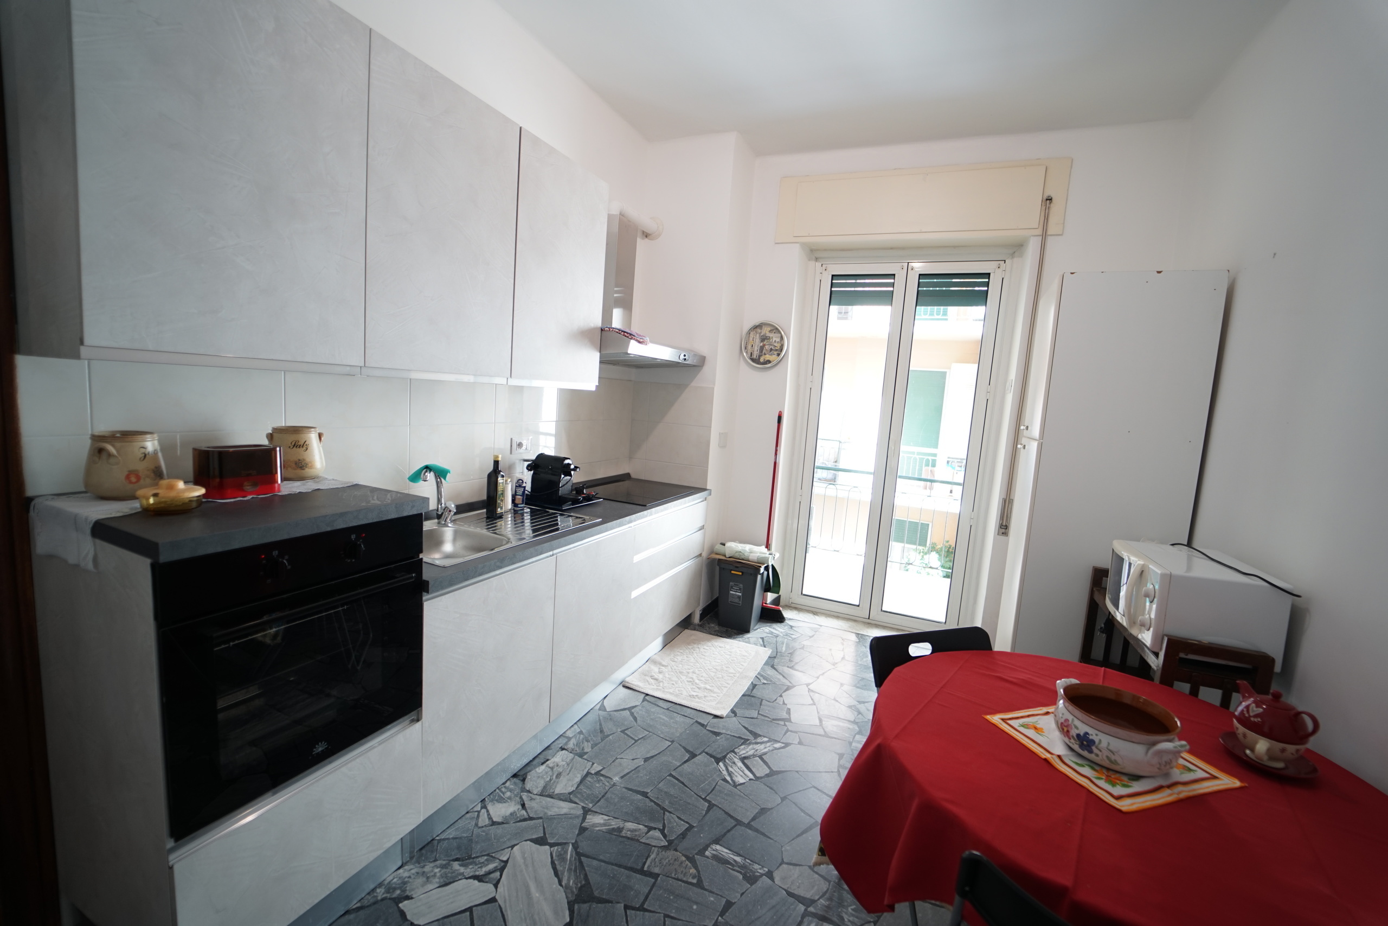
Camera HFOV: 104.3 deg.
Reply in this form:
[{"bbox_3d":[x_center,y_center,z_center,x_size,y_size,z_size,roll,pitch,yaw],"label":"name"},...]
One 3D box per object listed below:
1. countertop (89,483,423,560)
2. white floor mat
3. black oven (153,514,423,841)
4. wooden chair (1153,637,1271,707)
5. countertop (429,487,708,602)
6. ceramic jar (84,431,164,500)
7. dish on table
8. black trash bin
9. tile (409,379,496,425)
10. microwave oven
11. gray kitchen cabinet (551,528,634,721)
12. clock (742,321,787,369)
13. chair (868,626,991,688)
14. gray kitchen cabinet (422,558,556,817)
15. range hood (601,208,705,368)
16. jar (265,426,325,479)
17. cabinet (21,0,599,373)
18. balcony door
[{"bbox_3d":[-1.196,0.113,1.456,0.635,0.039,0.601,7,8,25],"label":"countertop"},{"bbox_3d":[0.044,1.129,3.012,0.553,0.015,0.810,7,7,24],"label":"white floor mat"},{"bbox_3d":[-1.144,0.424,1.411,0.570,0.600,0.597,7,7,24],"label":"black oven"},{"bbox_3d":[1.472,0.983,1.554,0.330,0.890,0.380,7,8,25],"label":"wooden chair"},{"bbox_3d":[-0.626,0.257,2.699,0.635,0.044,2.100,7,8,25],"label":"countertop"},{"bbox_3d":[-1.363,0.002,1.296,0.148,0.153,0.148,2,7,-17],"label":"ceramic jar"},{"bbox_3d":[0.981,0.607,1.252,0.227,0.107,0.282,2,7,-20],"label":"dish on table"},{"bbox_3d":[0.337,0.856,3.611,0.286,0.459,0.316,7,7,21],"label":"black trash bin"},{"bbox_3d":[-1.050,-0.293,2.394,0.012,0.260,0.461,7,8,25],"label":"tile"},{"bbox_3d":[1.655,0.453,1.827,0.324,0.257,0.429,7,8,21],"label":"microwave oven"},{"bbox_3d":[-0.722,0.666,2.617,0.607,0.758,0.601,7,8,25],"label":"gray kitchen cabinet"},{"bbox_3d":[0.473,-0.799,3.662,0.311,0.311,0.044,7,7,21],"label":"clock"},{"bbox_3d":[0.840,0.978,1.628,0.464,0.776,0.474,2,7,-19],"label":"chair"},{"bbox_3d":[-0.984,0.717,2.078,0.607,0.758,0.603,7,8,25],"label":"gray kitchen cabinet"},{"bbox_3d":[-0.330,-0.975,3.035,0.524,0.771,0.889,7,7,24],"label":"range hood"},{"bbox_3d":[-1.289,-0.032,1.739,0.150,0.163,0.145,-2,9,-37],"label":"jar"},{"bbox_3d":[-1.002,-0.790,1.927,0.373,0.972,1.787,7,8,25],"label":"cabinet"},{"bbox_3d":[1.307,-0.102,3.653,1.141,2.439,0.080,7,8,19],"label":"balcony door"}]

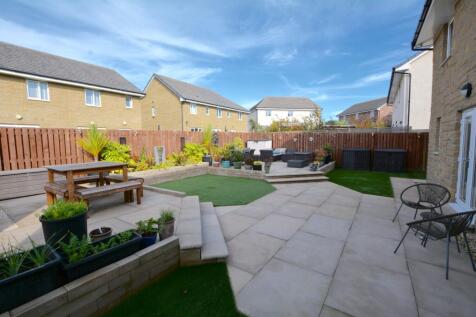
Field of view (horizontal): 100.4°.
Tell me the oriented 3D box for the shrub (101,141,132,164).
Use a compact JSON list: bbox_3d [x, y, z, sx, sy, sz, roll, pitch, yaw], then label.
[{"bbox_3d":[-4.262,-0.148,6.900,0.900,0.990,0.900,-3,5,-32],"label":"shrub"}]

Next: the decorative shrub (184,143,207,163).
[{"bbox_3d":[-2.150,-0.247,9.800,1.150,1.090,1.000,-2,4,-12],"label":"decorative shrub"}]

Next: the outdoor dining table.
[{"bbox_3d":[-3.449,0.561,4.619,1.500,0.770,1.100,2,5,36],"label":"outdoor dining table"}]

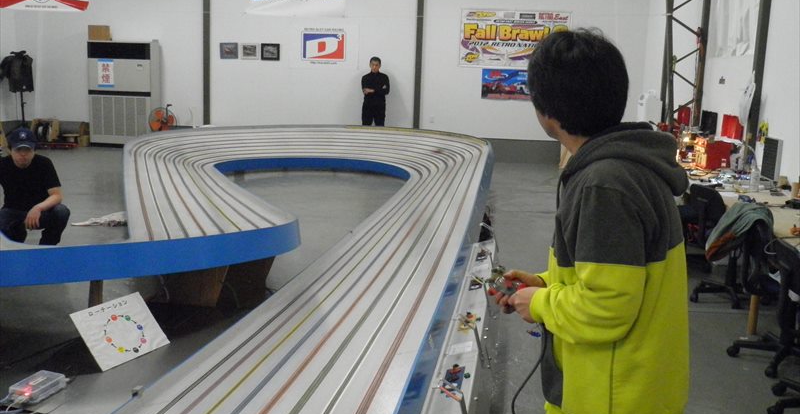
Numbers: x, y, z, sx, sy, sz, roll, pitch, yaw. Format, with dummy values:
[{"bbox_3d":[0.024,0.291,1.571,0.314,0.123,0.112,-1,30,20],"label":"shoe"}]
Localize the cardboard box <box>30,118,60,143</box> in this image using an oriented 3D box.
[{"bbox_3d":[-6.421,-1.376,14.235,0.500,0.420,0.400,1,10,-5],"label":"cardboard box"}]

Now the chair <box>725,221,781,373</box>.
[{"bbox_3d":[2.054,0.451,4.220,0.560,0.780,0.540,0,10,-12],"label":"chair"}]

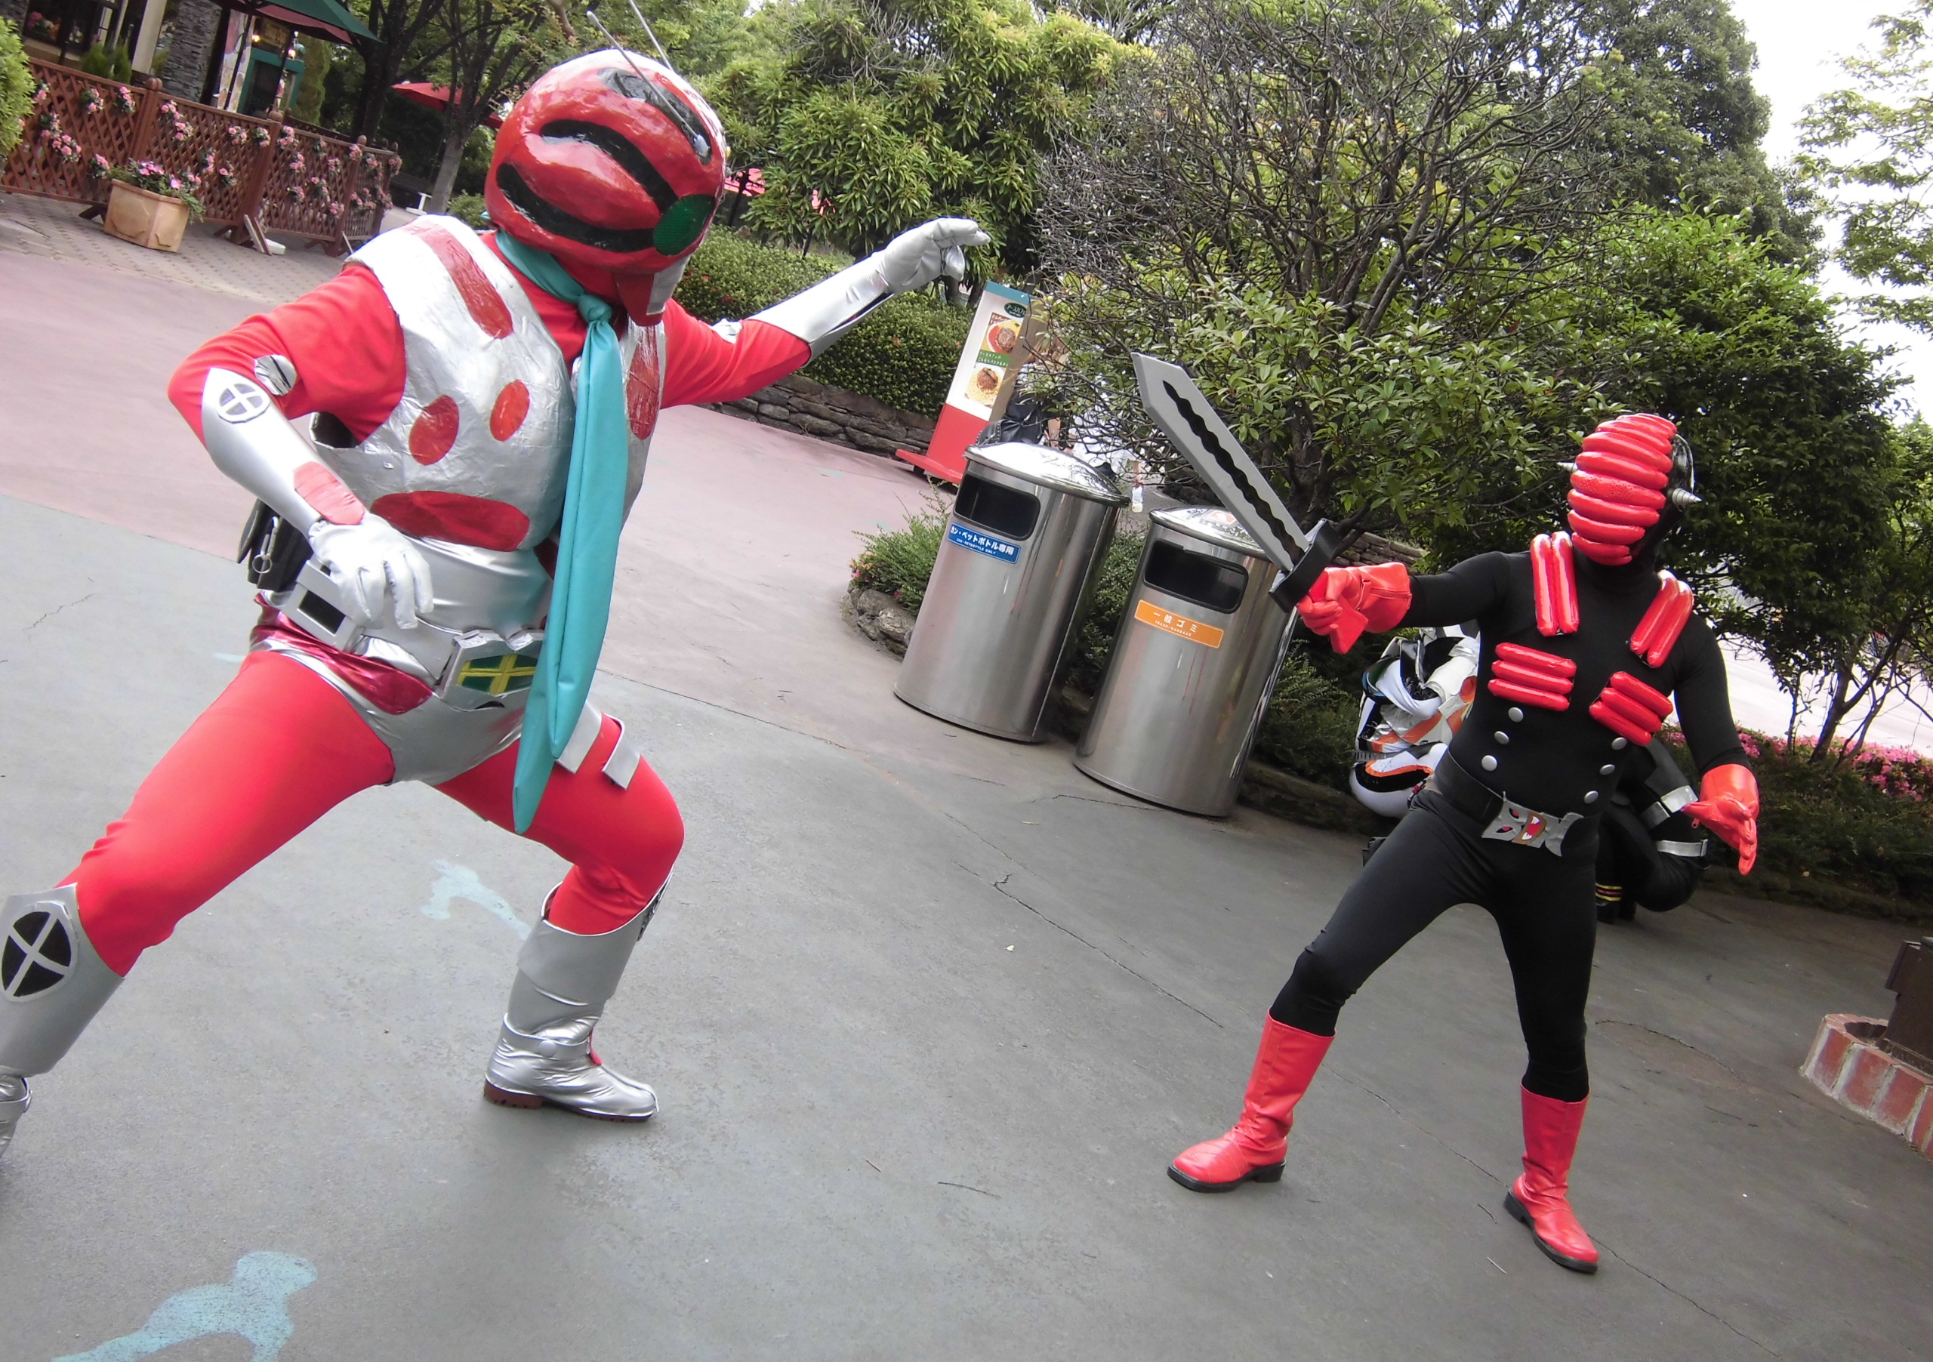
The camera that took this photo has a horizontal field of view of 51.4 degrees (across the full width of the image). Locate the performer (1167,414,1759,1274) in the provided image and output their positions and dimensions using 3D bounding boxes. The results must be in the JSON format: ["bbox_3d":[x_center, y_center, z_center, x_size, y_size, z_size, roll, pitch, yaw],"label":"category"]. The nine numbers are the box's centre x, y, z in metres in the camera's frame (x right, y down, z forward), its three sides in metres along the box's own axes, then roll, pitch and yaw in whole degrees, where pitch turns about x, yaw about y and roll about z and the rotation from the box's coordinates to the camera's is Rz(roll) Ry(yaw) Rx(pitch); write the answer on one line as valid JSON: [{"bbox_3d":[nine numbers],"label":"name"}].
[{"bbox_3d":[1.017,0.273,3.791,0.950,1.600,0.780,21,11,15],"label":"performer"}]

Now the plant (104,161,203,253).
[{"bbox_3d":[-5.460,-3.153,13.485,0.450,0.470,0.450,21,11,14],"label":"plant"}]

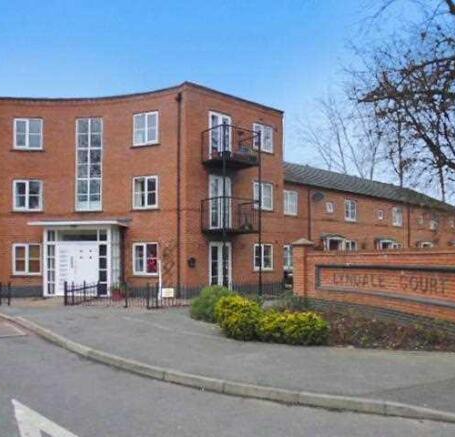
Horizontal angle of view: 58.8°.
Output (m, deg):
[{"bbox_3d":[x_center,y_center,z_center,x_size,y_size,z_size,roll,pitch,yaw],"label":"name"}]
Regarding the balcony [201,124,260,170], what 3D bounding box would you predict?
[{"bbox_3d":[0.179,-2.800,16.050,1.950,1.250,1.300,2,-4,-38],"label":"balcony"}]

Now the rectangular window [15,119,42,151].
[{"bbox_3d":[-8.441,-3.565,17.150,1.220,1.300,0.120,0,-3,-5],"label":"rectangular window"}]

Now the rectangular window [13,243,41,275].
[{"bbox_3d":[-8.389,1.720,16.950,1.220,1.300,0.120,0,-3,-5],"label":"rectangular window"}]

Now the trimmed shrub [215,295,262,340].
[{"bbox_3d":[0.203,1.807,7.450,0.860,0.770,0.860,0,-3,0],"label":"trimmed shrub"}]

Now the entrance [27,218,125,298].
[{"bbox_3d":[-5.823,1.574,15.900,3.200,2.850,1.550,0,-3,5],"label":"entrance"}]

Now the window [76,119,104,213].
[{"bbox_3d":[-5.840,-2.255,17.100,1.100,3.900,0.120,0,-3,6],"label":"window"}]

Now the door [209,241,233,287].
[{"bbox_3d":[-0.282,2.023,16.750,1.200,2.100,0.130,3,-4,-39],"label":"door"}]

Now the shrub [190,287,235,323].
[{"bbox_3d":[-0.309,2.019,9.600,1.080,0.780,0.950,-1,-4,12],"label":"shrub"}]

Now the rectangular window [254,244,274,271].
[{"bbox_3d":[1.676,1.766,18.300,1.200,1.200,0.130,3,-4,-39],"label":"rectangular window"}]

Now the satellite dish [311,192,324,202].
[{"bbox_3d":[4.588,-1.071,20.600,0.570,0.480,0.250,1,-4,-18],"label":"satellite dish"}]

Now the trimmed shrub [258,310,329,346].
[{"bbox_3d":[1.168,1.893,7.150,1.220,0.520,0.850,-1,-4,14],"label":"trimmed shrub"}]

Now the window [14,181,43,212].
[{"bbox_3d":[-8.396,-0.958,17.050,1.220,1.300,0.120,0,-3,-5],"label":"window"}]

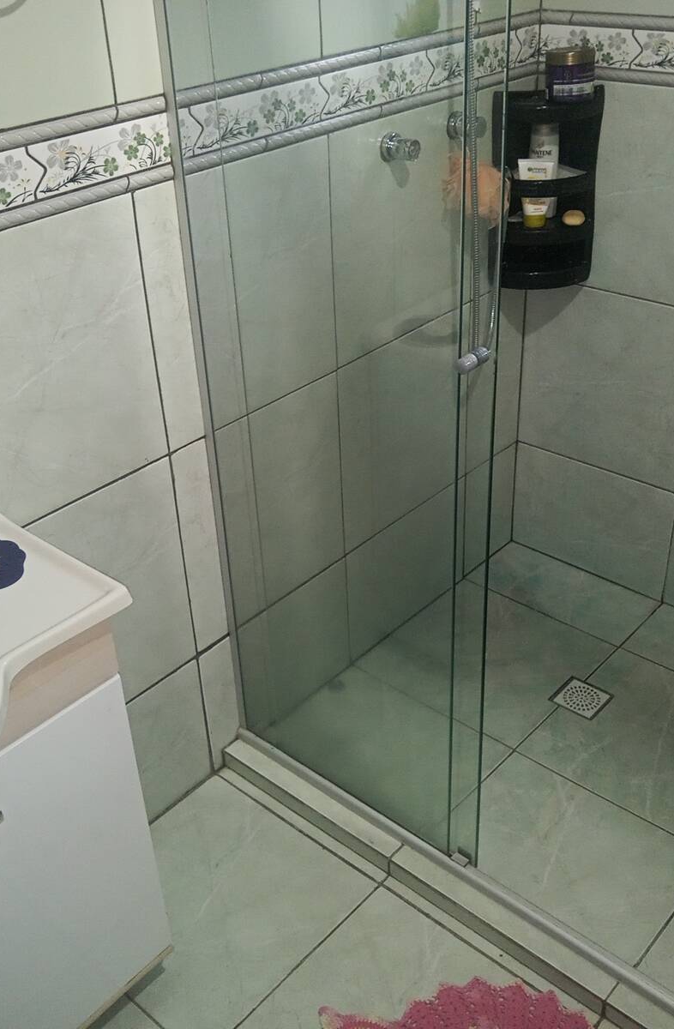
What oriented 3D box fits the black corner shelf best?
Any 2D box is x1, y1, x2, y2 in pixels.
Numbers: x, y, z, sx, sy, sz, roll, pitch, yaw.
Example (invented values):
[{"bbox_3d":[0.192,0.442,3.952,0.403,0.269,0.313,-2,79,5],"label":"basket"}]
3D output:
[{"bbox_3d":[0.443,-0.715,2.439,0.234,0.428,0.150,-4,31,-2],"label":"black corner shelf"}]

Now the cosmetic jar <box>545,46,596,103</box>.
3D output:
[{"bbox_3d":[0.479,-0.904,2.280,0.095,0.094,0.095,-2,31,1],"label":"cosmetic jar"}]

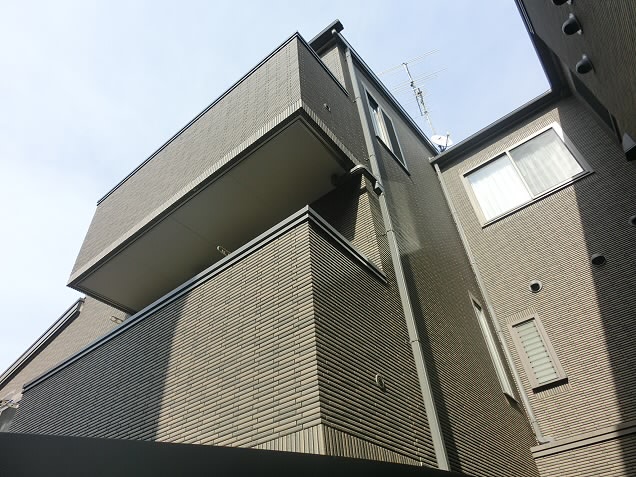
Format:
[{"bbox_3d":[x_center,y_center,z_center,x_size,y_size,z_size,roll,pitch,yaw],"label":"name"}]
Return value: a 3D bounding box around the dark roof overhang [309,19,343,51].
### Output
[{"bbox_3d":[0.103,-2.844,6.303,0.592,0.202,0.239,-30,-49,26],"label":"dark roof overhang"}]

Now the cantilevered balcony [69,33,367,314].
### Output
[{"bbox_3d":[-1.405,-0.618,5.538,3.881,1.594,0.945,-30,-49,26],"label":"cantilevered balcony"}]

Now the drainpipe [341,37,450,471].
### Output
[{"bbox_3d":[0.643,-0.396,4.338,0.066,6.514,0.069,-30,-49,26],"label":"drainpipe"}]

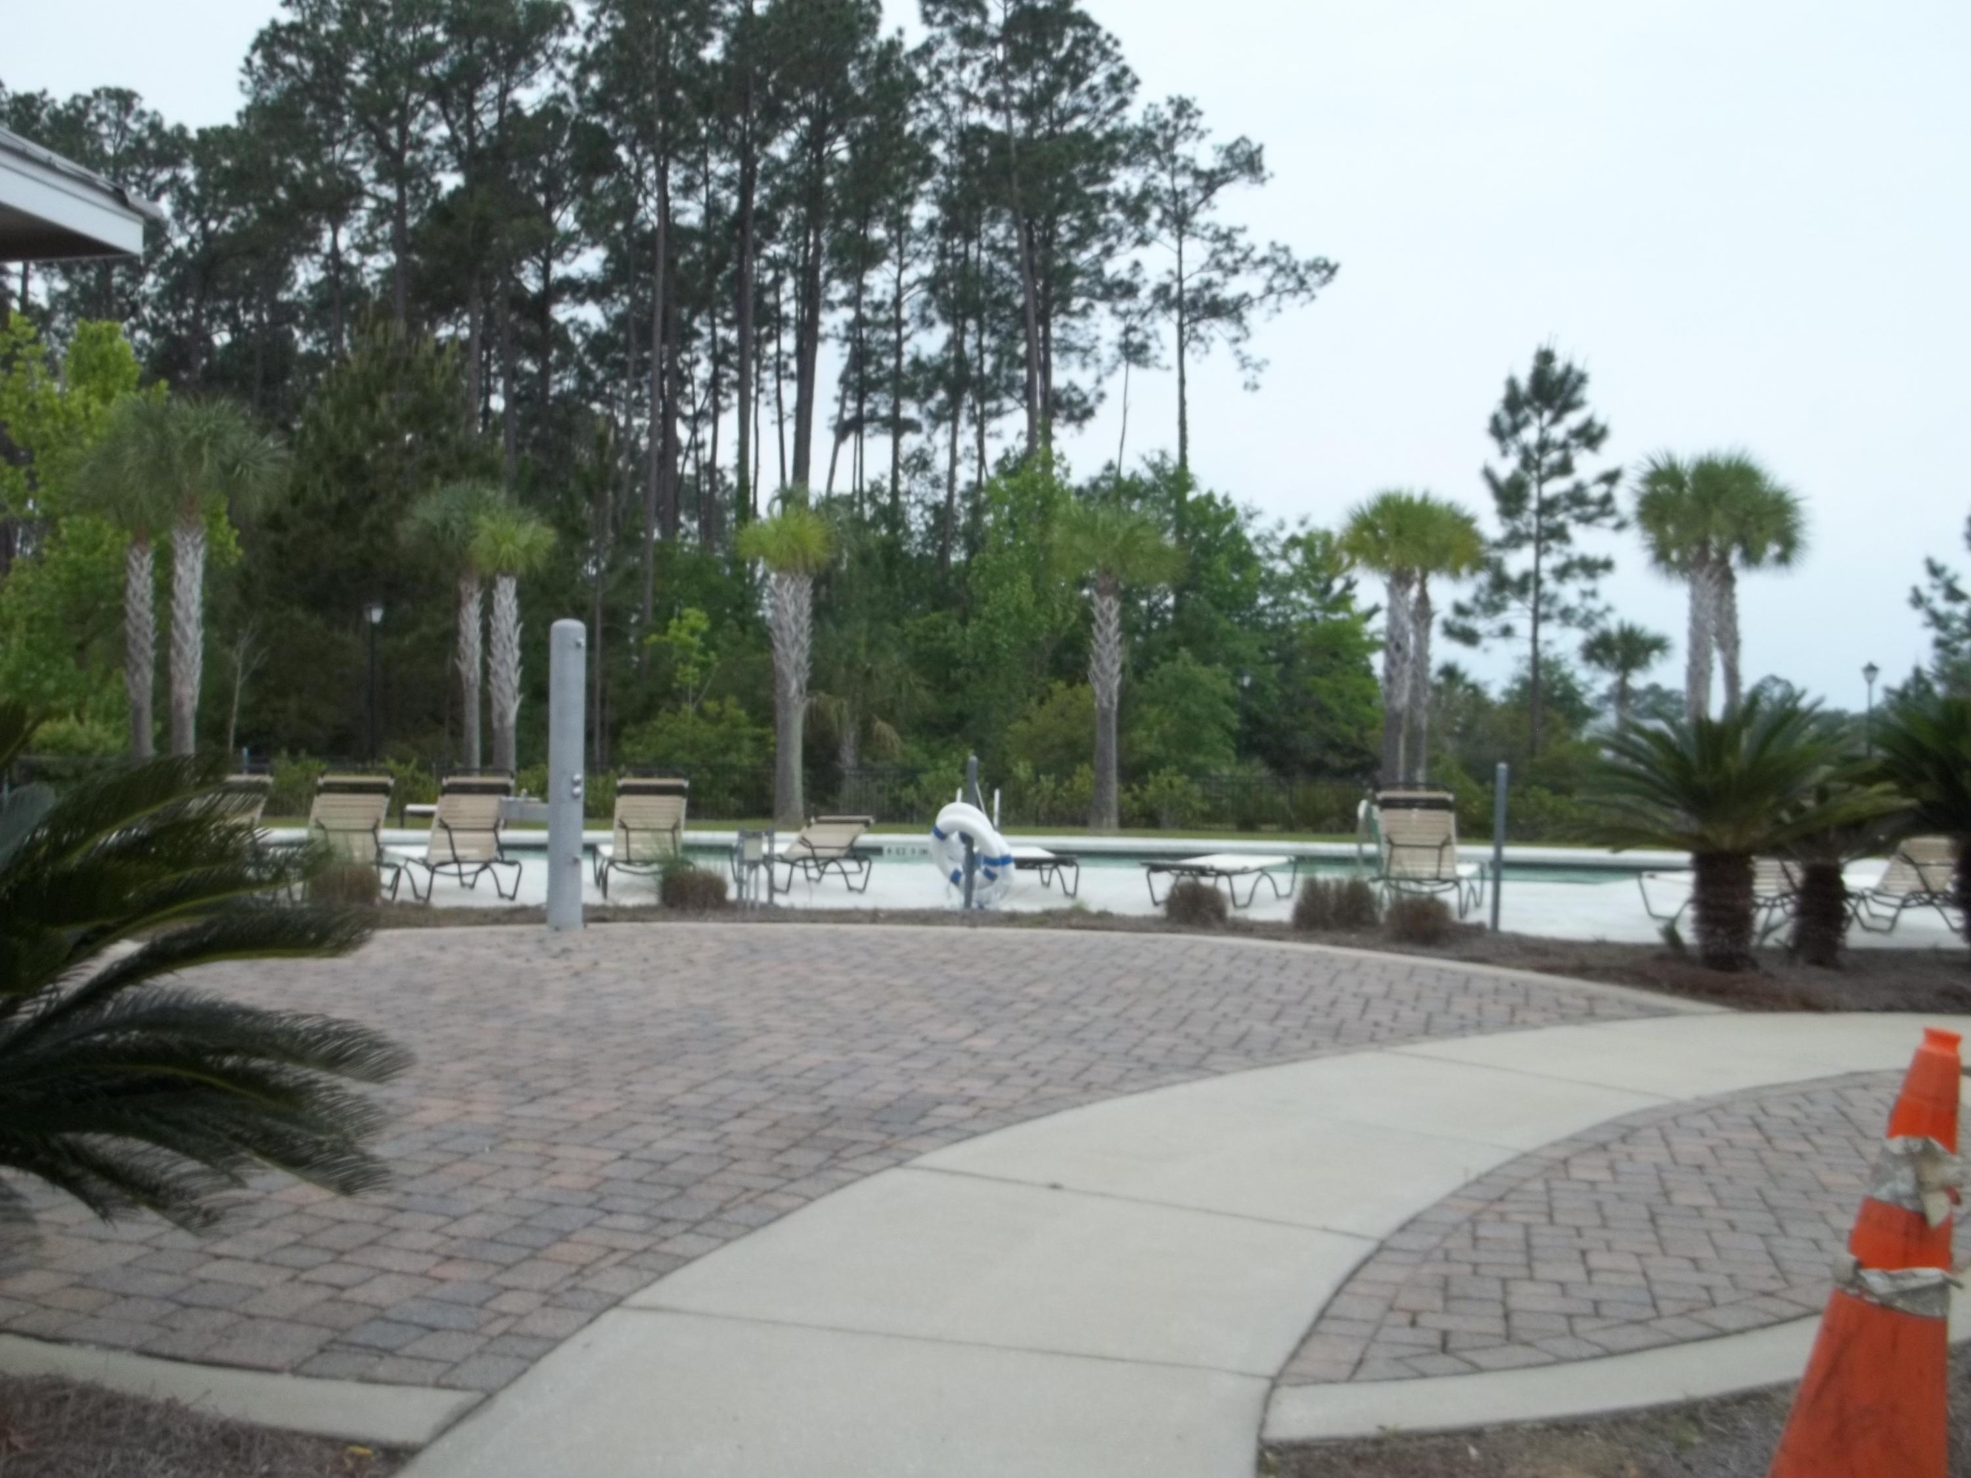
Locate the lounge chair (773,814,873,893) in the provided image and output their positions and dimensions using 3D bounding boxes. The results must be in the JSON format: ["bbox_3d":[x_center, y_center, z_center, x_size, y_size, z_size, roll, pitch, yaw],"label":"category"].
[{"bbox_3d":[-1.580,1.000,16.500,0.680,0.660,1.720,1,0,-26],"label":"lounge chair"}]

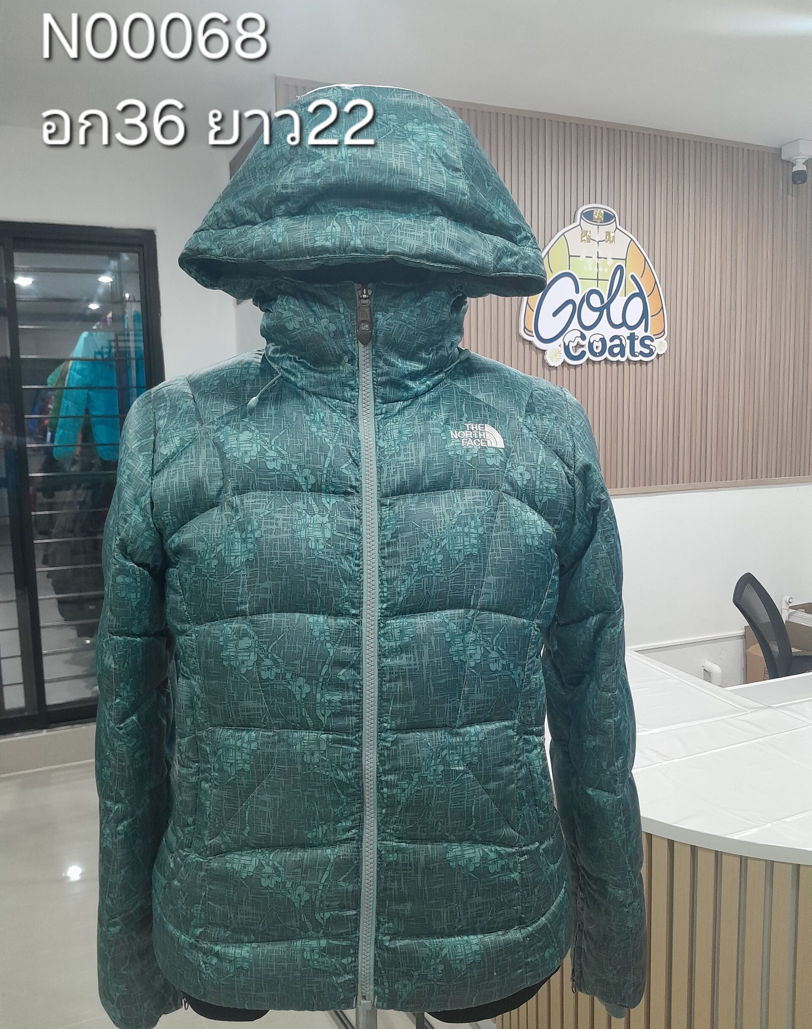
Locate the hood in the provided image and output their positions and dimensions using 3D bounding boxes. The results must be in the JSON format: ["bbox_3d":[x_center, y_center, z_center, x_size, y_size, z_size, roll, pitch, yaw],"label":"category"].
[{"bbox_3d":[-0.040,-0.293,0.752,0.325,0.240,0.260,-2,7,-4],"label":"hood"}]

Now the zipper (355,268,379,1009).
[{"bbox_3d":[-0.031,0.107,0.667,0.019,0.595,0.035,0,3,-5],"label":"zipper"}]

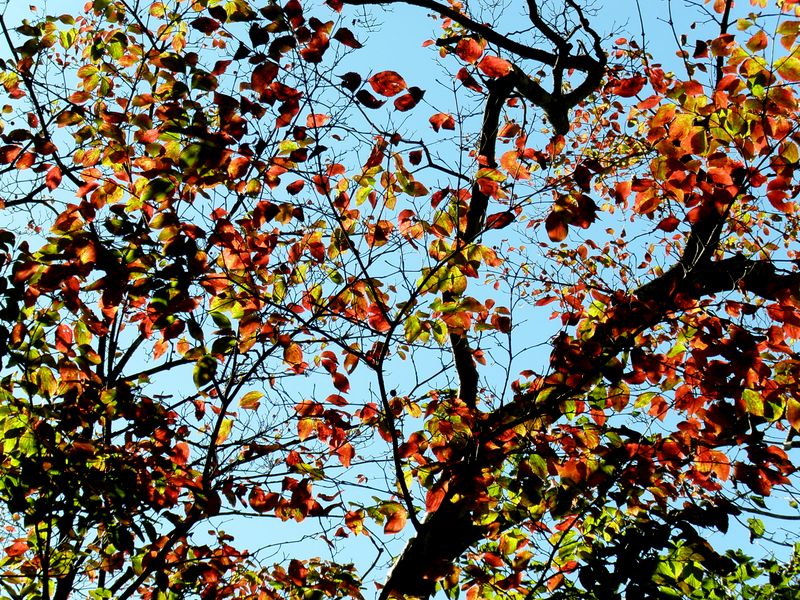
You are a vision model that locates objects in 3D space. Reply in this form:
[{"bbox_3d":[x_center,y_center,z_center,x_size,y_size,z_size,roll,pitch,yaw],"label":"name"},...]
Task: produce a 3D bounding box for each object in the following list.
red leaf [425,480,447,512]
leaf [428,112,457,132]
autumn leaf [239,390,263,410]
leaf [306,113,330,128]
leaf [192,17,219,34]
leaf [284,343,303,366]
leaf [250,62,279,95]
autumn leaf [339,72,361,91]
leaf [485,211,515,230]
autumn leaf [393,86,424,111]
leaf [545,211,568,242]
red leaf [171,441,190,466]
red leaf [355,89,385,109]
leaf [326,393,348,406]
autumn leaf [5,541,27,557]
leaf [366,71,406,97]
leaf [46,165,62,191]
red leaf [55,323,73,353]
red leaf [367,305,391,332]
[{"bbox_3d":[0.098,0.542,6.376,0.050,0.091,0.030,28,-4,3],"label":"red leaf"},{"bbox_3d":[0.121,-0.505,6.600,0.080,0.045,0.030,0,-33,0],"label":"leaf"},{"bbox_3d":[-0.413,0.278,6.381,0.069,0.047,0.030,-25,-1,-4],"label":"autumn leaf"},{"bbox_3d":[-0.247,-0.542,7.000,0.073,0.035,0.030,0,-33,0],"label":"leaf"},{"bbox_3d":[-0.522,-0.736,6.200,0.085,0.025,0.045,-1,-70,-5],"label":"leaf"},{"bbox_3d":[-0.294,0.151,6.391,0.050,0.067,0.030,-5,-1,-3],"label":"leaf"},{"bbox_3d":[-0.350,-0.574,5.962,0.065,0.091,0.030,30,3,-6],"label":"leaf"},{"bbox_3d":[-0.128,-0.565,5.972,0.049,0.049,0.030,10,5,-2],"label":"autumn leaf"},{"bbox_3d":[0.283,-0.225,6.500,0.079,0.037,0.030,0,-33,0],"label":"leaf"},{"bbox_3d":[0.022,-0.520,6.000,0.098,0.025,0.052,-28,-74,9],"label":"autumn leaf"},{"bbox_3d":[0.394,-0.184,5.800,0.058,0.076,0.030,0,-33,0],"label":"leaf"},{"bbox_3d":[-0.604,0.422,6.357,0.053,0.069,0.030,20,-5,-4],"label":"red leaf"},{"bbox_3d":[-0.079,-0.521,5.977,0.083,0.039,0.030,33,4,-3],"label":"red leaf"},{"bbox_3d":[-0.168,0.267,6.200,0.065,0.025,0.037,12,-79,-4],"label":"leaf"},{"bbox_3d":[-1.098,0.710,6.600,0.078,0.045,0.025,-14,10,-7],"label":"autumn leaf"},{"bbox_3d":[-0.030,-0.534,5.700,0.096,0.057,0.030,0,-33,0],"label":"leaf"},{"bbox_3d":[-1.046,-0.368,7.000,0.049,0.074,0.030,0,-33,0],"label":"leaf"},{"bbox_3d":[-0.903,0.101,6.200,0.048,0.025,0.085,-10,-76,-6],"label":"red leaf"},{"bbox_3d":[-0.062,0.054,6.700,0.070,0.077,0.030,0,-33,0],"label":"red leaf"}]

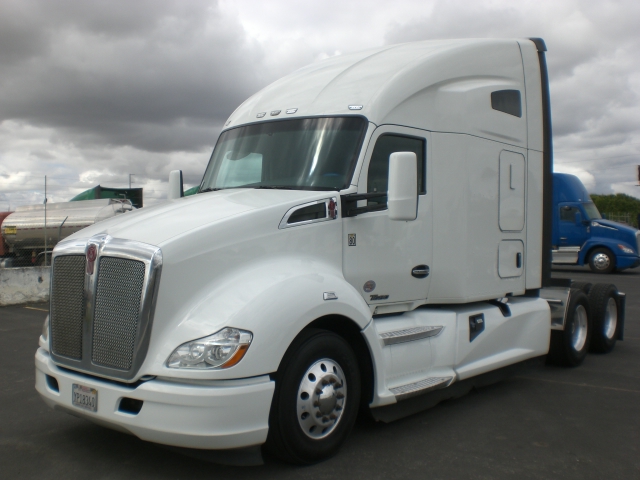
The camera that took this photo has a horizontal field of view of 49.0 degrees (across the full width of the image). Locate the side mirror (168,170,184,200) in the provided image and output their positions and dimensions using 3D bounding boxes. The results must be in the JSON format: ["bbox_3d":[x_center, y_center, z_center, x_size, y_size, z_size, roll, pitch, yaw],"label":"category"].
[{"bbox_3d":[-1.501,-0.469,7.284,0.110,0.530,0.230,0,1,-36],"label":"side mirror"}]

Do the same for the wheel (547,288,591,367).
[{"bbox_3d":[3.354,1.169,9.405,0.280,1.020,1.020,1,1,39],"label":"wheel"}]

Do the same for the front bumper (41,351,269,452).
[{"bbox_3d":[-1.433,1.148,5.214,2.340,0.470,0.740,1,1,39],"label":"front bumper"}]

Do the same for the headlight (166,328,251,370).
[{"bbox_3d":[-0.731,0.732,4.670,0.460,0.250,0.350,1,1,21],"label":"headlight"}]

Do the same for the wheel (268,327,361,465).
[{"bbox_3d":[-0.068,1.184,5.376,0.280,1.020,1.020,1,1,39],"label":"wheel"}]

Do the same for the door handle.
[{"bbox_3d":[0.914,0.292,6.419,0.055,0.127,0.280,1,1,42],"label":"door handle"}]

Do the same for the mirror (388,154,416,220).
[{"bbox_3d":[0.649,-0.417,5.538,0.230,0.530,0.110,1,1,24],"label":"mirror"}]

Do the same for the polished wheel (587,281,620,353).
[{"bbox_3d":[4.198,1.165,10.448,0.280,1.020,1.020,1,1,39],"label":"polished wheel"}]

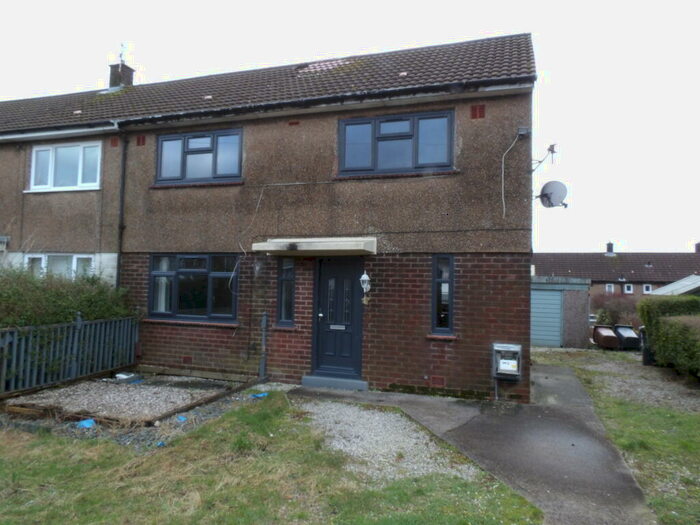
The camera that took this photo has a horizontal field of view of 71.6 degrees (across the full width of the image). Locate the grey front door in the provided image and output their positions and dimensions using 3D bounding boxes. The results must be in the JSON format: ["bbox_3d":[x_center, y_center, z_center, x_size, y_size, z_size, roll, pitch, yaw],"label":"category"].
[{"bbox_3d":[-0.201,0.904,8.293,0.917,2.093,0.090,0,-3,18],"label":"grey front door"}]

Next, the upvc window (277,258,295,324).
[{"bbox_3d":[-1.129,0.510,8.791,0.342,1.302,0.090,0,-4,18],"label":"upvc window"}]

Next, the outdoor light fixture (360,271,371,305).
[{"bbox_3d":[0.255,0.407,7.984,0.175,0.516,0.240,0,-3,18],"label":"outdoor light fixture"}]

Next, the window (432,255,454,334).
[{"bbox_3d":[1.531,0.524,7.939,0.352,1.314,0.090,0,-4,18],"label":"window"}]

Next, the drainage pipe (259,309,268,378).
[{"bbox_3d":[-1.511,1.445,8.540,0.120,1.162,0.120,1,-3,0],"label":"drainage pipe"}]

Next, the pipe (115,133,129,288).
[{"bbox_3d":[-4.656,-0.337,9.809,0.100,4.750,0.100,0,-4,18],"label":"pipe"}]

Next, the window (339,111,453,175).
[{"bbox_3d":[0.768,-2.030,8.372,2.010,1.024,0.090,0,-4,18],"label":"window"}]

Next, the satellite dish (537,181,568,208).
[{"bbox_3d":[3.380,-1.121,8.001,0.400,0.460,0.470,4,-4,-30],"label":"satellite dish"}]

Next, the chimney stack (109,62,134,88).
[{"bbox_3d":[-6.434,-5.152,13.673,0.496,0.720,0.470,0,-3,18],"label":"chimney stack"}]

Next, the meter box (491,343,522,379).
[{"bbox_3d":[2.354,1.482,7.251,0.400,0.535,0.210,0,-3,18],"label":"meter box"}]

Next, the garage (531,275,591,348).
[{"bbox_3d":[7.334,1.855,18.725,2.800,2.310,4.900,0,-4,18],"label":"garage"}]

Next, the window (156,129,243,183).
[{"bbox_3d":[-2.964,-2.063,9.569,1.968,1.004,0.090,0,-4,18],"label":"window"}]

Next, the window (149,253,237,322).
[{"bbox_3d":[-2.981,0.464,9.215,1.960,1.298,0.090,0,-3,18],"label":"window"}]

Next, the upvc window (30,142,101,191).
[{"bbox_3d":[-6.083,-2.036,10.376,1.922,1.004,0.090,0,-3,18],"label":"upvc window"}]

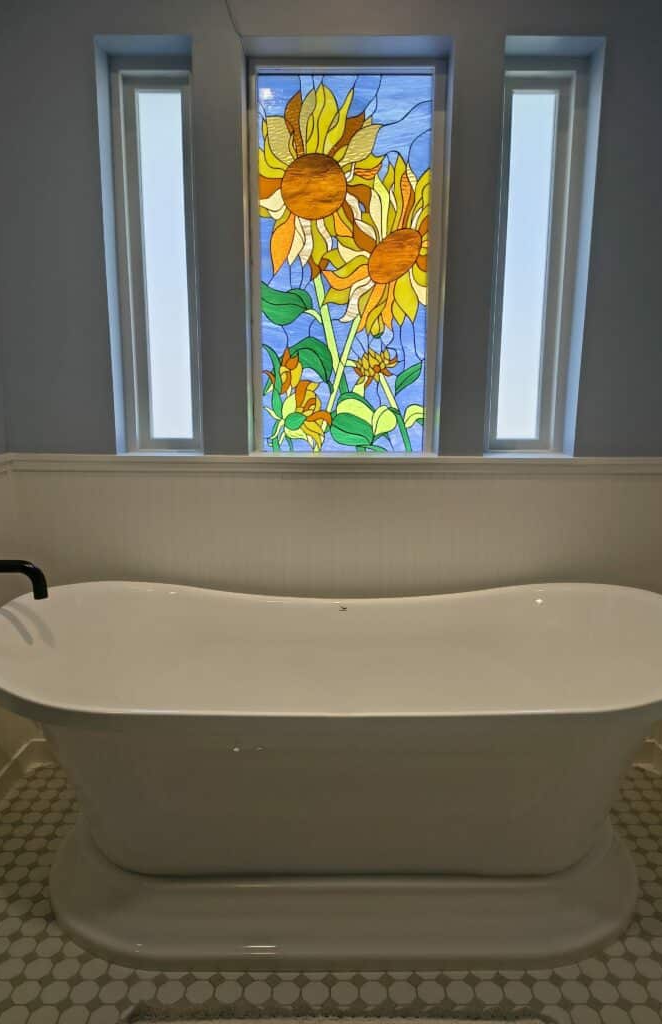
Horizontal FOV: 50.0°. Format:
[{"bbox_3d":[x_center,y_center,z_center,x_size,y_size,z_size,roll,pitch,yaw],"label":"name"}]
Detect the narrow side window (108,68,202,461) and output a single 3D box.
[{"bbox_3d":[-0.517,-0.766,2.198,0.270,1.150,0.090,0,10,0],"label":"narrow side window"}]

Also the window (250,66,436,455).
[{"bbox_3d":[0.042,-0.765,2.202,0.583,1.150,0.090,0,10,0],"label":"window"}]

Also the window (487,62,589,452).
[{"bbox_3d":[0.610,-0.763,2.205,0.277,1.150,0.090,0,10,0],"label":"window"}]

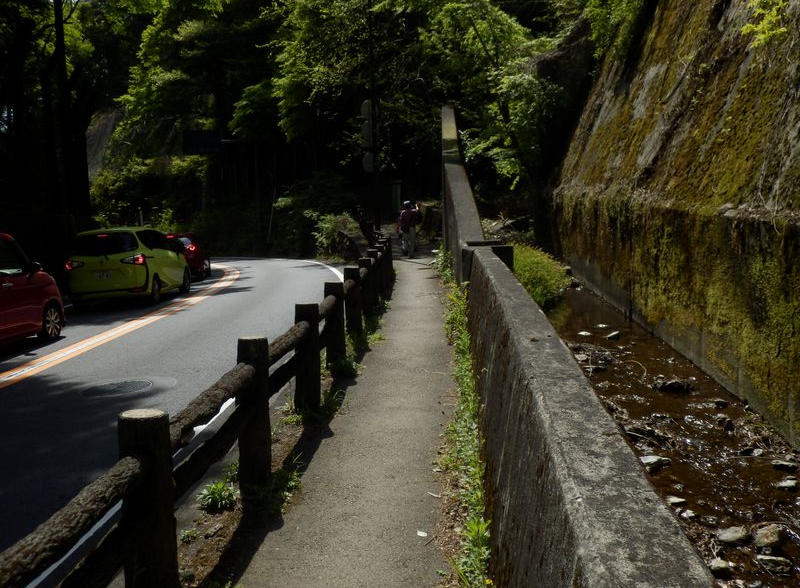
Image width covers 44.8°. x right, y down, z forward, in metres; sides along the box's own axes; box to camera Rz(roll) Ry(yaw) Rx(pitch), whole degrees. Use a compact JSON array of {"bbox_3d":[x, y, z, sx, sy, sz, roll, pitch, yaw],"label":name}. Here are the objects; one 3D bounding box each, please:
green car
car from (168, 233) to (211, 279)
[{"bbox_3d":[-5.860,-0.680,21.400,1.700,1.680,4.240,-4,6,2],"label":"green car"},{"bbox_3d":[-6.700,-1.130,29.300,1.700,1.470,4.100,-4,5,-7],"label":"car"}]

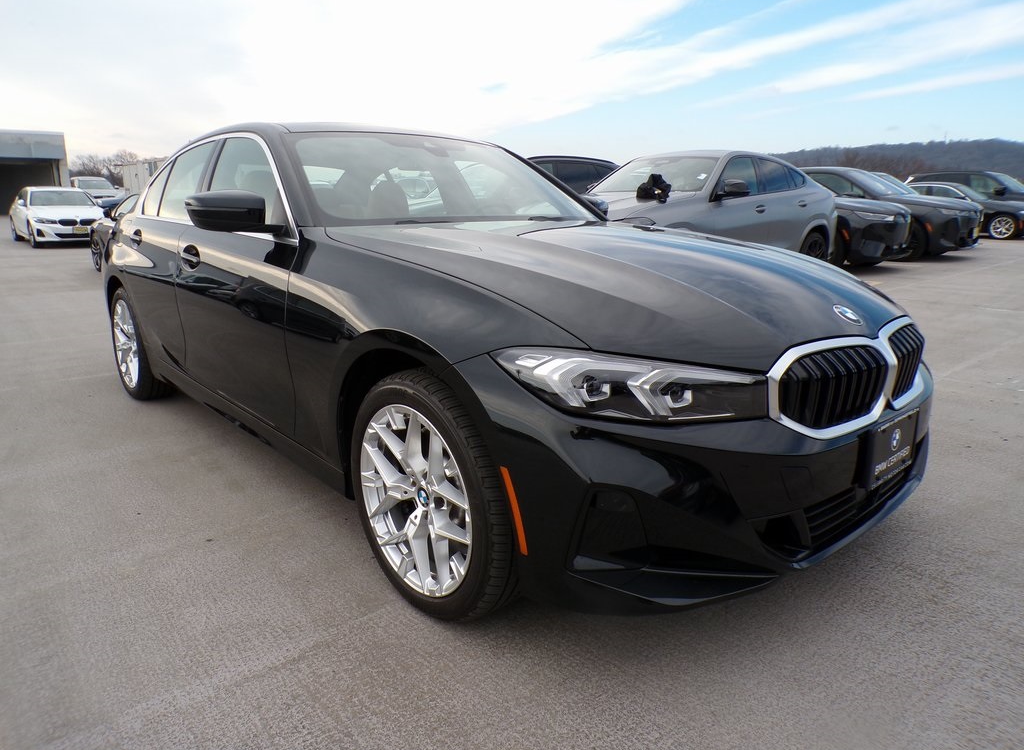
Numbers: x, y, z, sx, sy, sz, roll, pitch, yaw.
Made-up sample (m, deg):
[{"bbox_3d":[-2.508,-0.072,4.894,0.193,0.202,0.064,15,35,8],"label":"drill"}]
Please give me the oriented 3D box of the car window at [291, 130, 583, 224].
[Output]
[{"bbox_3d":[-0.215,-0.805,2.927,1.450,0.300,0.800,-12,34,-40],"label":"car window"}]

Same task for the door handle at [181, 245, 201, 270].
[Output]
[{"bbox_3d":[-1.306,-0.475,2.871,0.060,0.100,0.215,-12,18,-40],"label":"door handle"}]

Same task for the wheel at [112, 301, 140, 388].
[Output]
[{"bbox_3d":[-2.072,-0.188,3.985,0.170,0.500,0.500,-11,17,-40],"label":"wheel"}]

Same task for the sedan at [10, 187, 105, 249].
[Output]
[{"bbox_3d":[-11.784,-4.134,18.542,1.840,1.440,4.710,-11,18,-39],"label":"sedan"}]

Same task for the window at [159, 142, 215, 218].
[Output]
[{"bbox_3d":[-1.552,-0.926,3.408,0.060,0.400,0.600,23,-5,-43],"label":"window"}]

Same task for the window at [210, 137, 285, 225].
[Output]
[{"bbox_3d":[-1.018,-0.767,2.806,0.060,0.420,0.960,23,-5,-43],"label":"window"}]

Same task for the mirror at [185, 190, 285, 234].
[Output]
[{"bbox_3d":[-0.942,-0.545,2.388,0.230,0.150,0.210,-11,17,-40],"label":"mirror"}]

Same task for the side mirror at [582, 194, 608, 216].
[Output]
[{"bbox_3d":[0.435,-0.838,3.598,0.250,0.150,0.190,-12,18,-40],"label":"side mirror"}]

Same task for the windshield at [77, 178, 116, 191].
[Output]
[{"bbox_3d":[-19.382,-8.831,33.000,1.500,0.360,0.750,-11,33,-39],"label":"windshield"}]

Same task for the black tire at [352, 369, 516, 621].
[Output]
[{"bbox_3d":[-0.181,0.307,1.909,0.225,0.655,0.655,-11,17,-40],"label":"black tire"}]

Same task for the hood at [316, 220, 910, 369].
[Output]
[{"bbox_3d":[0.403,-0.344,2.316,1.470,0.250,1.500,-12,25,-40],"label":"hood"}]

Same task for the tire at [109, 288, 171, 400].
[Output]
[{"bbox_3d":[-2.057,-0.191,3.998,0.225,0.655,0.655,-11,17,-40],"label":"tire"}]

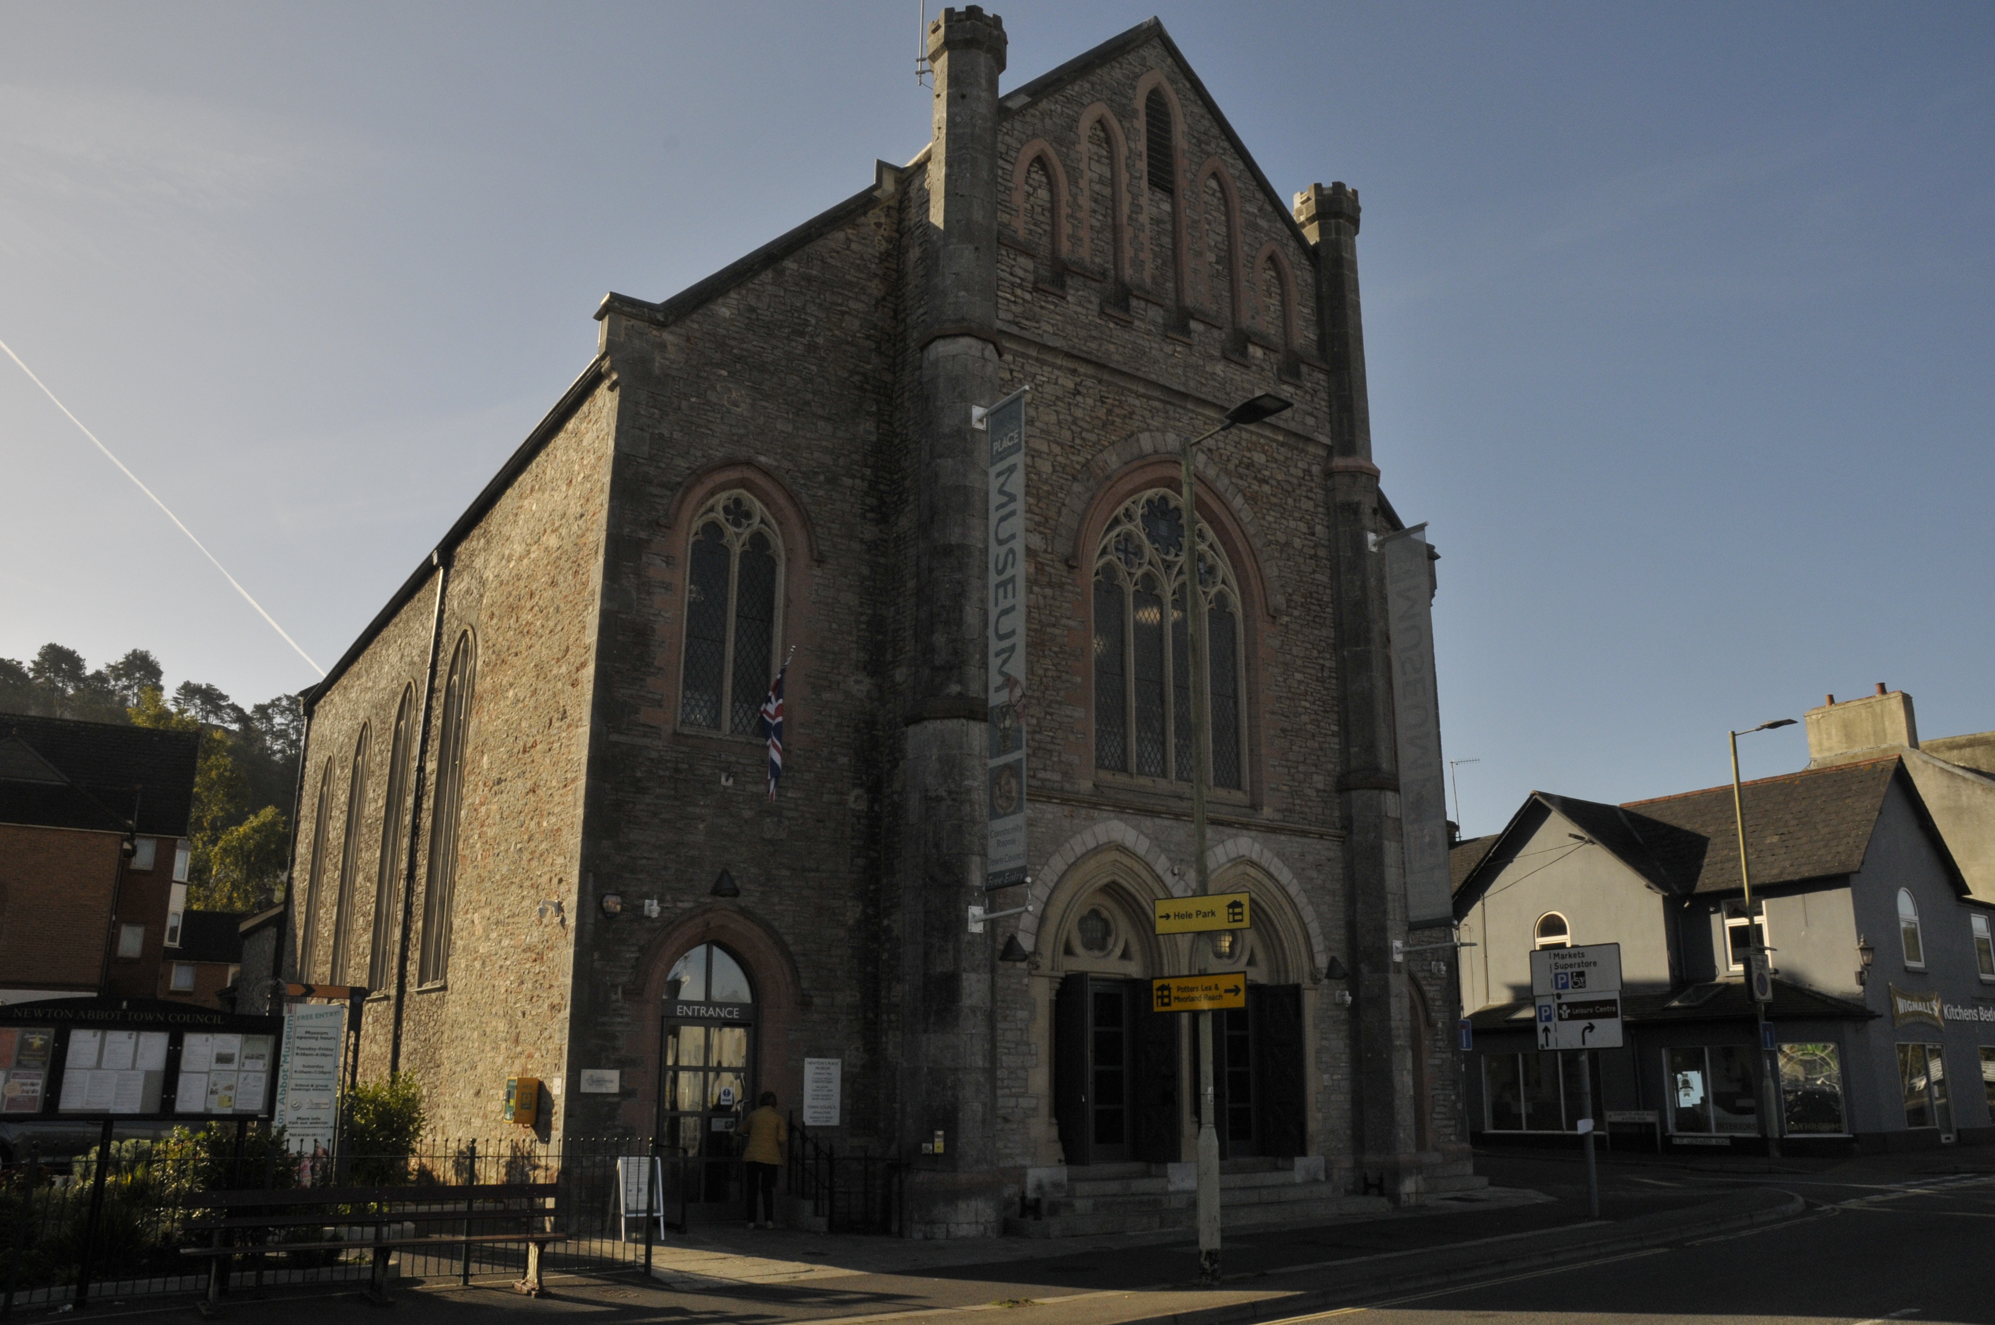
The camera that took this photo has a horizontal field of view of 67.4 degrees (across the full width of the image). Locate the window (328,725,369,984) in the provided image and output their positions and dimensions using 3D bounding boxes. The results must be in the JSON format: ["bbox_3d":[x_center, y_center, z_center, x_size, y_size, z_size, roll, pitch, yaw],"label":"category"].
[{"bbox_3d":[-13.350,4.037,31.024,0.291,5.771,1.794,10,-19,-32],"label":"window"}]

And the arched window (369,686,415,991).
[{"bbox_3d":[-11.102,3.154,27.742,0.291,5.869,1.843,10,-19,-32],"label":"arched window"}]

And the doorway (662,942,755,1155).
[{"bbox_3d":[-3.652,5.127,19.057,1.323,3.038,0.294,10,-19,-32],"label":"doorway"}]

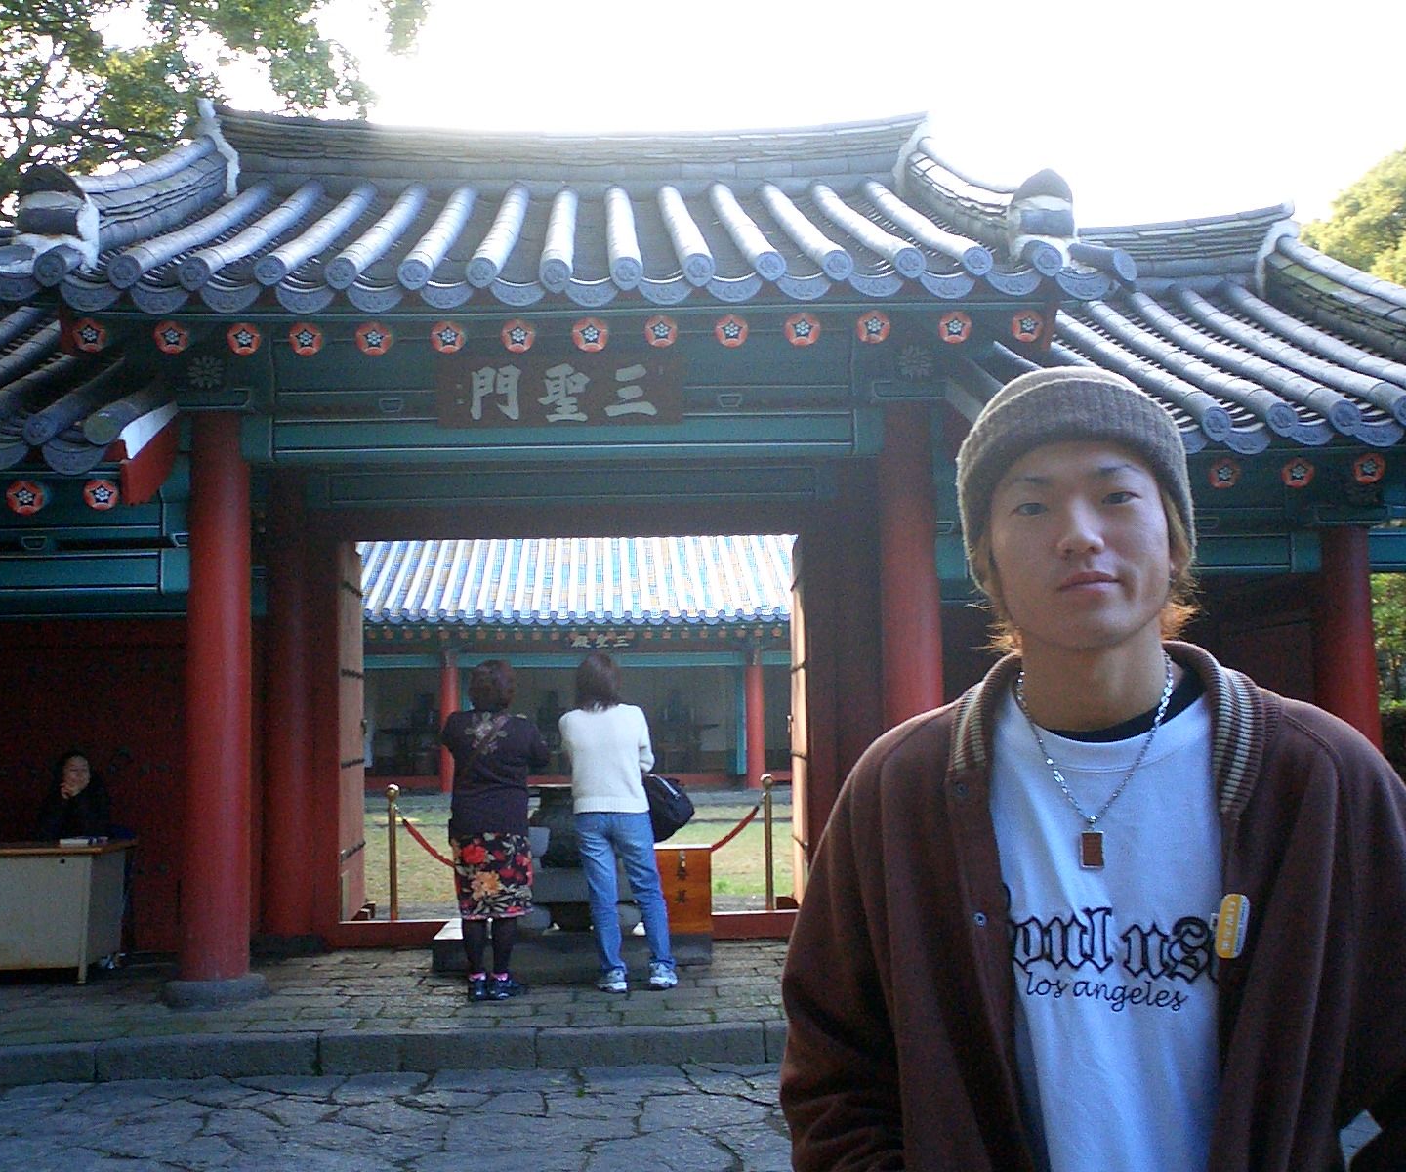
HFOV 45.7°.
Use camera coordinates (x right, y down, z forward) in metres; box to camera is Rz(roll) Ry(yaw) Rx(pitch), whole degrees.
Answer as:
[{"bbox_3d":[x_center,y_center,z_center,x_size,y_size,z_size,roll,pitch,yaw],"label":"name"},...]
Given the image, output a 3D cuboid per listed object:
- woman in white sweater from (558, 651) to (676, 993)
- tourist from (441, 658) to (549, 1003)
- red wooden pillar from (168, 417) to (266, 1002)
[{"bbox_3d":[-0.423,1.142,8.246,0.540,1.626,0.380,-1,-5,-2],"label":"woman in white sweater"},{"bbox_3d":[-1.010,1.159,8.157,0.510,1.600,0.370,-1,-5,3],"label":"tourist"},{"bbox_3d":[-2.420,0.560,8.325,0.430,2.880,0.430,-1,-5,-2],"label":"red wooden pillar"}]

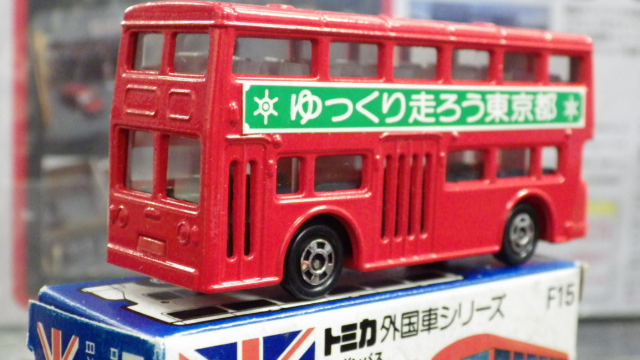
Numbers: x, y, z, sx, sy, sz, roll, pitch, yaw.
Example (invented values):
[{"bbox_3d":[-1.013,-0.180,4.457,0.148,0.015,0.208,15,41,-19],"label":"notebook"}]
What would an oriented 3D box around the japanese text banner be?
[{"bbox_3d":[0.016,-0.010,0.144,0.066,0.006,0.001,-4,9,-42],"label":"japanese text banner"}]

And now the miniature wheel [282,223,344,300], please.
[{"bbox_3d":[-0.001,0.010,0.134,0.009,0.009,0.003,-4,9,-42],"label":"miniature wheel"}]

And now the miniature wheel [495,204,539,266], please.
[{"bbox_3d":[0.028,0.008,0.161,0.009,0.009,0.003,-4,9,-42],"label":"miniature wheel"}]

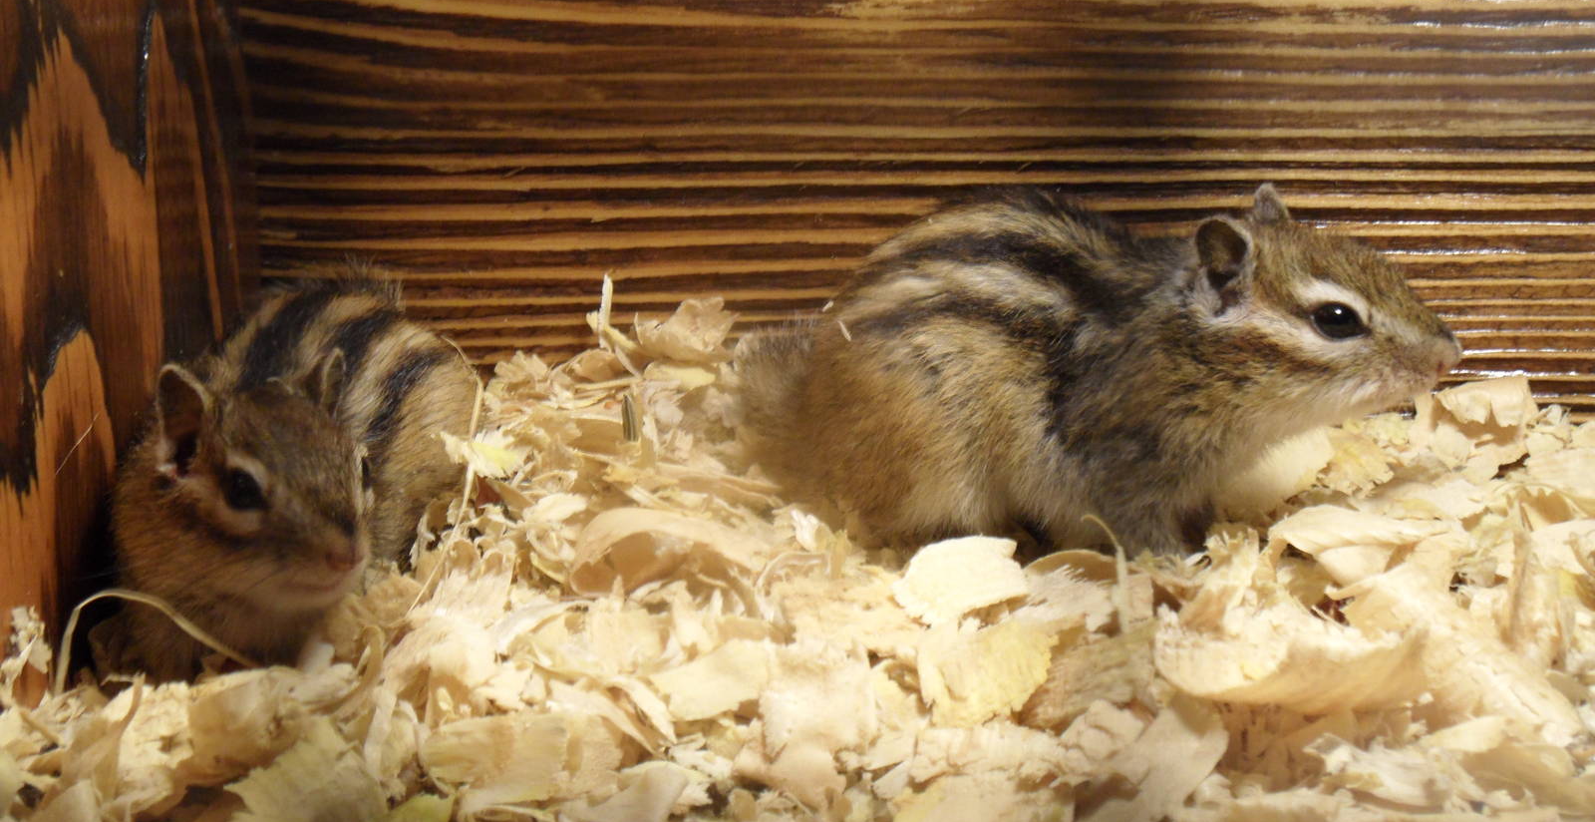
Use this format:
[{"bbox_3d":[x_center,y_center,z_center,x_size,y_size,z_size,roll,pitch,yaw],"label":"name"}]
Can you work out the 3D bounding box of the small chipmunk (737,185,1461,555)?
[{"bbox_3d":[0.047,-0.005,0.580,0.113,0.056,0.050,2,18,5],"label":"small chipmunk"}]

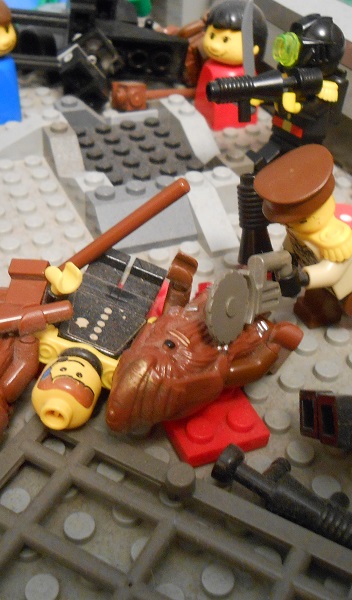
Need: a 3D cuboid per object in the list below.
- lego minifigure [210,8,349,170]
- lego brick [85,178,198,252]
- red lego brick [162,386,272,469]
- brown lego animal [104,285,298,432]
[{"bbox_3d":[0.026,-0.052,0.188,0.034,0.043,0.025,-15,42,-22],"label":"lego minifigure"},{"bbox_3d":[-0.009,-0.021,0.172,0.024,0.011,0.016,-13,41,-20],"label":"lego brick"},{"bbox_3d":[0.005,0.020,0.125,0.016,0.005,0.020,-13,41,-20],"label":"red lego brick"},{"bbox_3d":[0.004,0.008,0.128,0.044,0.015,0.024,-29,48,-35],"label":"brown lego animal"}]

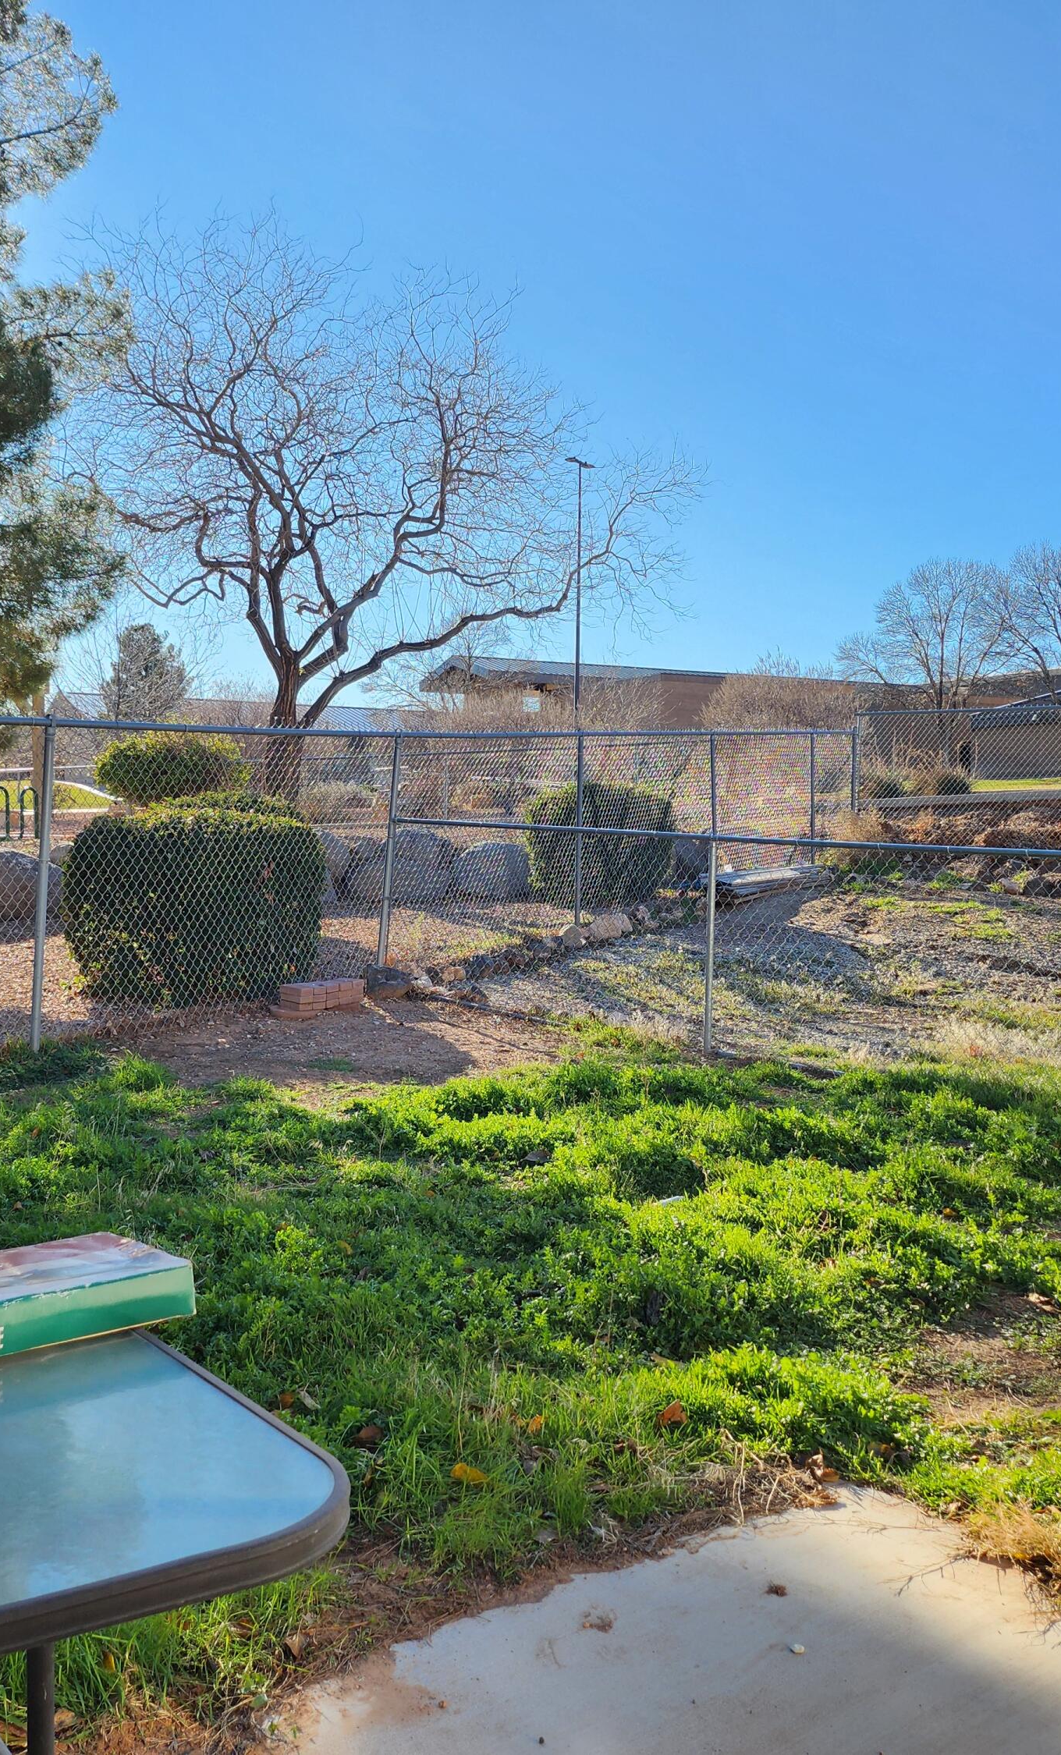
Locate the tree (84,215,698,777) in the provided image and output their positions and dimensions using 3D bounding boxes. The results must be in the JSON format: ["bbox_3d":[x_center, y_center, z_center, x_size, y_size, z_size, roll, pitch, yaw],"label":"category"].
[{"bbox_3d":[-2.239,-5.521,25.000,9.390,9.380,8.450,0,4,0],"label":"tree"}]

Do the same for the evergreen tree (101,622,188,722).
[{"bbox_3d":[-13.345,-5.900,56.000,2.970,5.810,2.970,0,4,0],"label":"evergreen tree"}]

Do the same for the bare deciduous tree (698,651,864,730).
[{"bbox_3d":[6.972,-4.437,45.000,4.370,3.650,4.370,0,4,0],"label":"bare deciduous tree"}]

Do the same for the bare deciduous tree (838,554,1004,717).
[{"bbox_3d":[14.985,-8.034,62.000,6.440,8.310,6.440,0,4,0],"label":"bare deciduous tree"}]

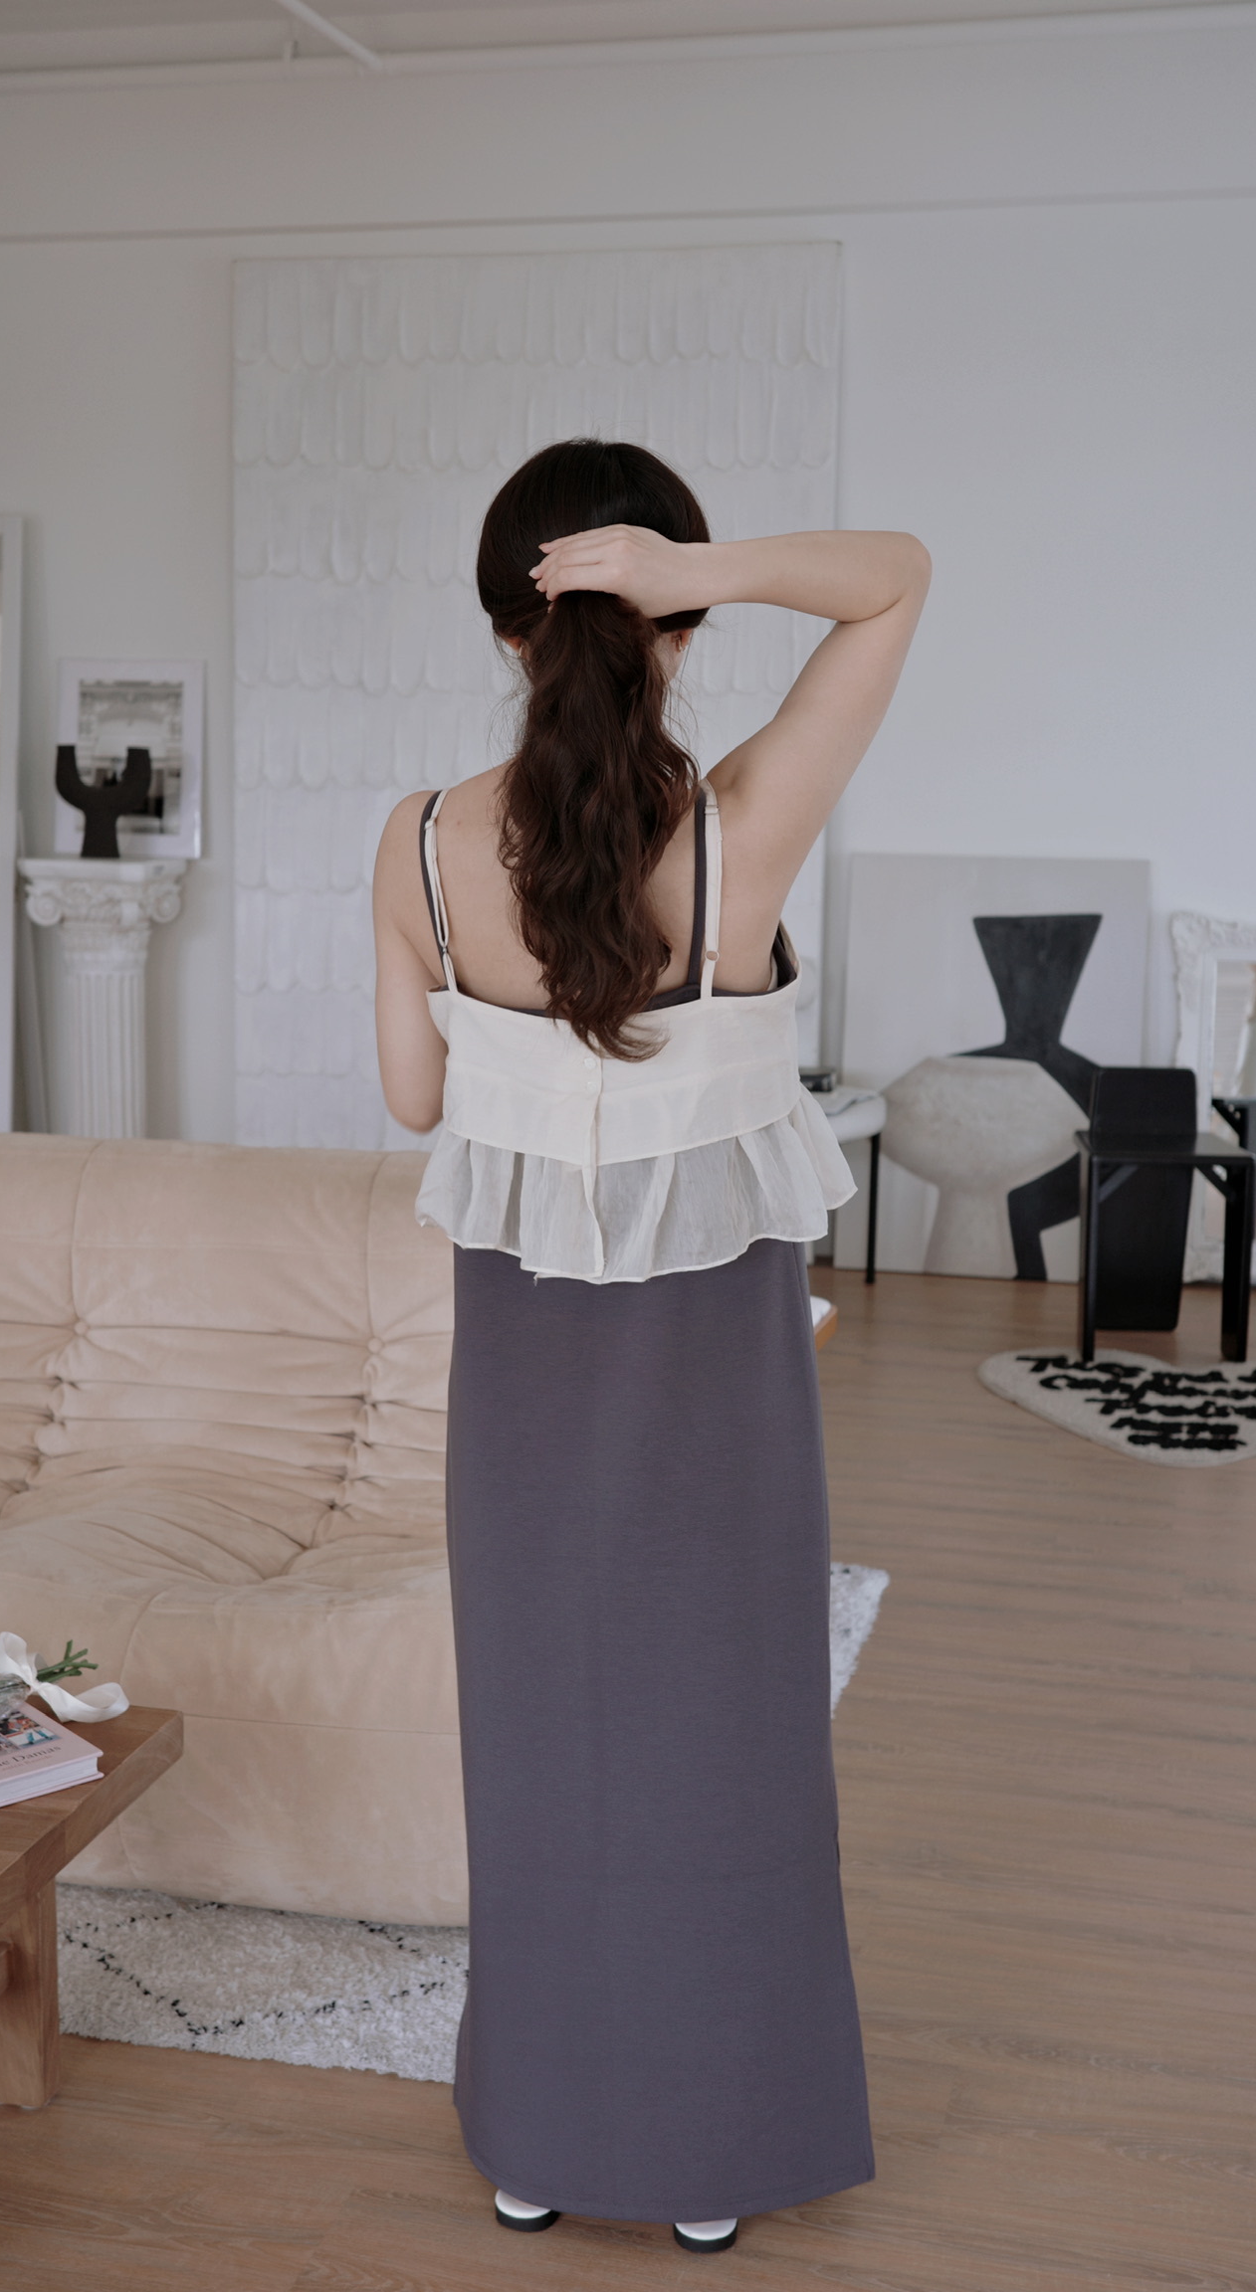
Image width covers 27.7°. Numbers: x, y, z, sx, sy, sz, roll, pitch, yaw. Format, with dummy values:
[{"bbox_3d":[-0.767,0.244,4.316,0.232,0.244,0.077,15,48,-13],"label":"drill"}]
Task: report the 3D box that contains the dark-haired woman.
[{"bbox_3d":[0.018,0.175,2.321,0.499,1.583,0.430,2,9,8],"label":"dark-haired woman"}]

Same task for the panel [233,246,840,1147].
[{"bbox_3d":[-0.278,-1.017,6.750,1.638,2.599,0.052,3,9,15],"label":"panel"}]

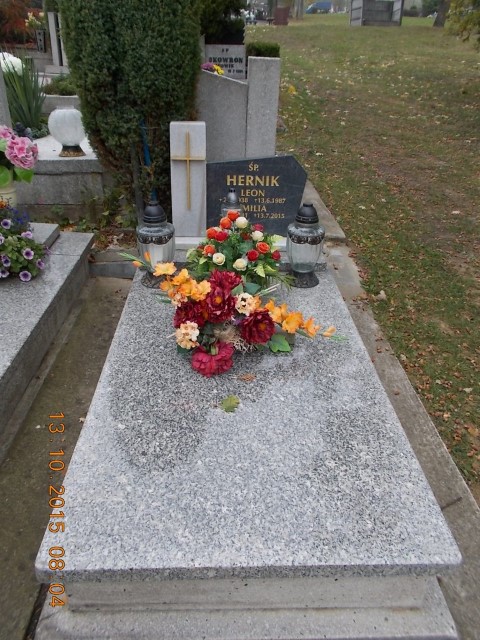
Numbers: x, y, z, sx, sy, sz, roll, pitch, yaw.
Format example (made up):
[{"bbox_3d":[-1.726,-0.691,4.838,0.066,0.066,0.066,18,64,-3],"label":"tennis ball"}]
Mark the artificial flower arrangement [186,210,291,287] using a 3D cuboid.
[{"bbox_3d":[-0.004,-0.334,2.269,0.470,0.345,0.320,0,26,-3],"label":"artificial flower arrangement"}]

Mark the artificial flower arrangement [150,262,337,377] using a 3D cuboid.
[{"bbox_3d":[0.009,-0.034,1.823,0.690,0.280,0.380,0,26,-3],"label":"artificial flower arrangement"}]

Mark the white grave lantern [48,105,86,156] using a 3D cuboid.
[{"bbox_3d":[-1.110,-1.241,3.132,0.230,0.285,0.230,0,26,-3],"label":"white grave lantern"}]

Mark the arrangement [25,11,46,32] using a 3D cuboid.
[{"bbox_3d":[-2.544,-3.695,5.949,0.270,0.235,0.240,0,26,-3],"label":"arrangement"}]

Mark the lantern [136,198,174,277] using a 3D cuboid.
[{"bbox_3d":[-0.405,-0.363,2.253,0.172,0.395,0.172,0,26,-3],"label":"lantern"}]

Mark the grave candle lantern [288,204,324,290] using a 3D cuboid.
[{"bbox_3d":[0.325,-0.366,2.289,0.172,0.395,0.172,0,26,-3],"label":"grave candle lantern"}]

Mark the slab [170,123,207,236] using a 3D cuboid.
[{"bbox_3d":[-0.245,-0.678,2.349,0.167,0.547,0.079,0,31,-3],"label":"slab"}]

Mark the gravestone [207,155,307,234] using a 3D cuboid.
[{"bbox_3d":[0.078,-0.615,2.395,0.486,0.411,0.061,0,31,-3],"label":"gravestone"}]

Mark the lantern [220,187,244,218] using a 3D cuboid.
[{"bbox_3d":[-0.036,-0.495,2.467,0.110,0.320,0.110,0,26,-3],"label":"lantern"}]

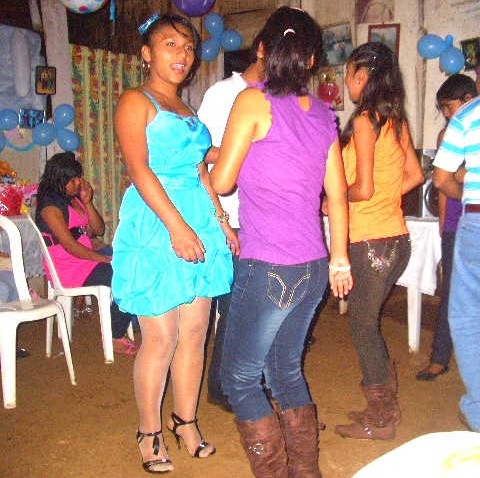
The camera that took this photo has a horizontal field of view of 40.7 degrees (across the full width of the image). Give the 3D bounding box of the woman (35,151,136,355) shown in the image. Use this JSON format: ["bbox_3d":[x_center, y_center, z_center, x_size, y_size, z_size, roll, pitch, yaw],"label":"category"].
[{"bbox_3d":[-0.858,0.072,3.626,0.620,1.170,0.440,1,10,20],"label":"woman"}]

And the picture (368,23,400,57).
[{"bbox_3d":[0.910,-1.225,4.114,0.205,0.260,0.020,7,12,27],"label":"picture"}]

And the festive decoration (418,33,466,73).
[{"bbox_3d":[1.239,-1.147,4.000,0.300,0.250,0.150,2,10,25],"label":"festive decoration"}]

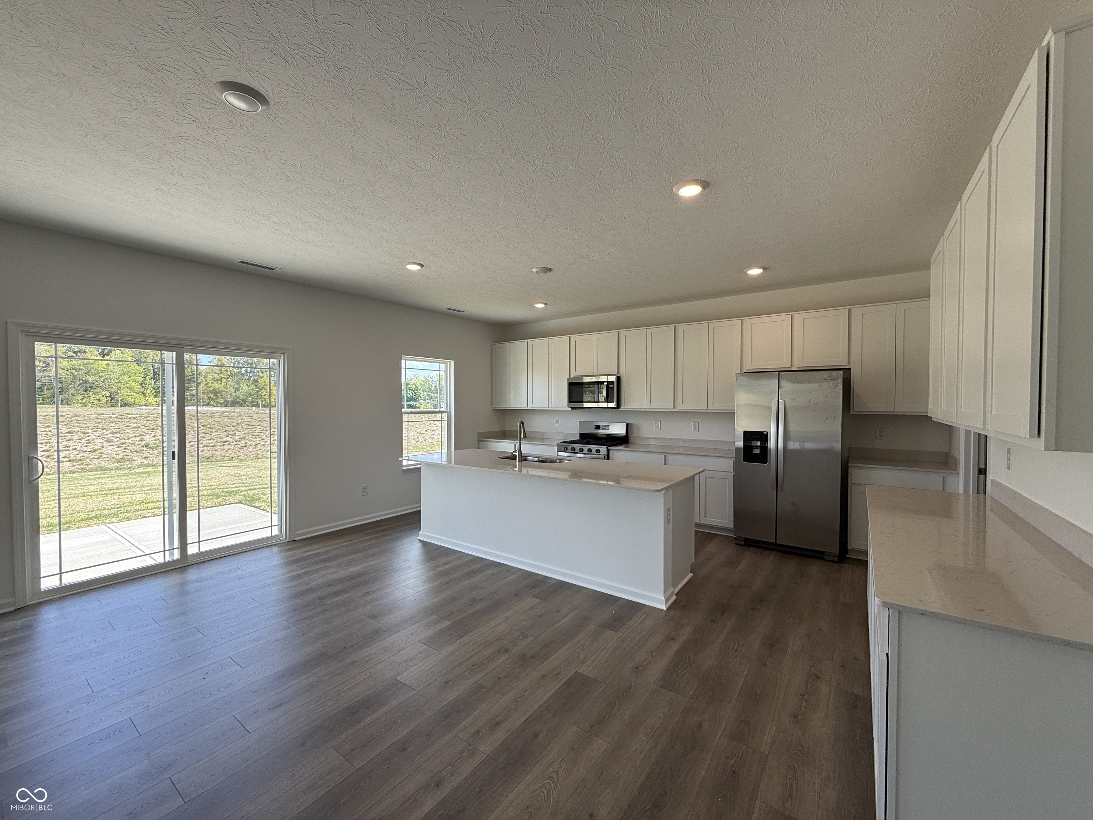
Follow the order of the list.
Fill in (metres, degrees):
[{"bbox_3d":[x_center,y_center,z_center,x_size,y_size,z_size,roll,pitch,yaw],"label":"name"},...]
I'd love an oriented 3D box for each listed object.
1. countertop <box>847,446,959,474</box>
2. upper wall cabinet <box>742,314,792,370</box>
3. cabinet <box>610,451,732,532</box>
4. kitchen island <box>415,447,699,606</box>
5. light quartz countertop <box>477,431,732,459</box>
[{"bbox_3d":[3.360,0.472,4.227,0.762,0.131,0.642,1,1,35],"label":"countertop"},{"bbox_3d":[2.514,-0.735,4.997,0.507,0.607,0.330,1,1,35],"label":"upper wall cabinet"},{"bbox_3d":[1.603,0.950,5.500,1.522,0.875,0.622,1,1,35],"label":"cabinet"},{"bbox_3d":[-0.073,0.971,4.237,2.801,0.906,1.070,1,2,36],"label":"kitchen island"},{"bbox_3d":[0.666,0.436,6.112,3.828,0.139,0.622,1,2,36],"label":"light quartz countertop"}]

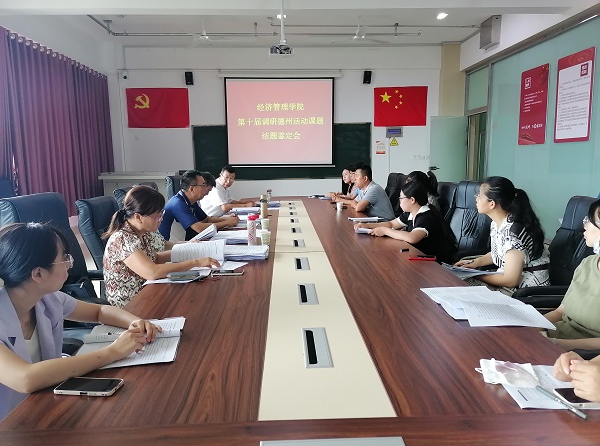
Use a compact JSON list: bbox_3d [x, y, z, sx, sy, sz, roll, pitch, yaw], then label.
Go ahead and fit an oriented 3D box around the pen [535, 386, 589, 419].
[{"bbox_3d":[0.683,0.468,1.229,0.011,0.011,0.150,-4,14,-21],"label":"pen"}]

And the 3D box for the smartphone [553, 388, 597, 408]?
[{"bbox_3d":[0.782,0.466,1.250,0.157,0.009,0.077,-1,8,-2],"label":"smartphone"}]

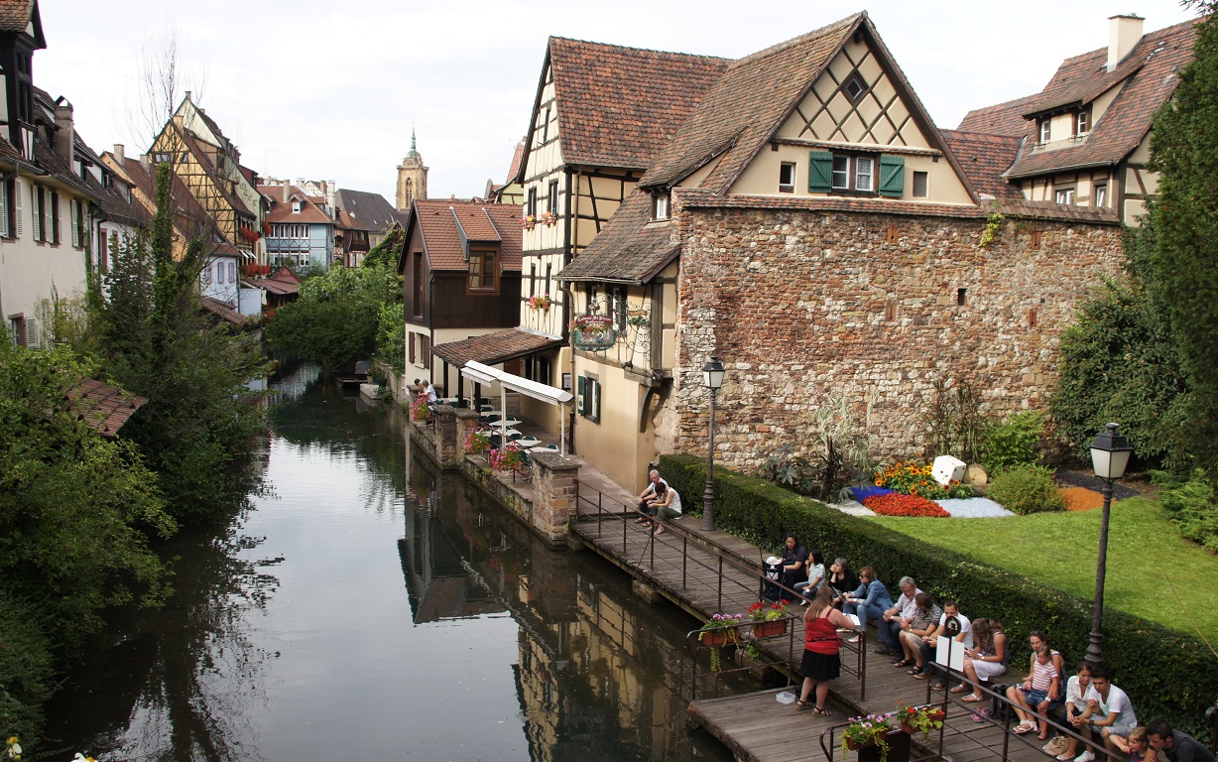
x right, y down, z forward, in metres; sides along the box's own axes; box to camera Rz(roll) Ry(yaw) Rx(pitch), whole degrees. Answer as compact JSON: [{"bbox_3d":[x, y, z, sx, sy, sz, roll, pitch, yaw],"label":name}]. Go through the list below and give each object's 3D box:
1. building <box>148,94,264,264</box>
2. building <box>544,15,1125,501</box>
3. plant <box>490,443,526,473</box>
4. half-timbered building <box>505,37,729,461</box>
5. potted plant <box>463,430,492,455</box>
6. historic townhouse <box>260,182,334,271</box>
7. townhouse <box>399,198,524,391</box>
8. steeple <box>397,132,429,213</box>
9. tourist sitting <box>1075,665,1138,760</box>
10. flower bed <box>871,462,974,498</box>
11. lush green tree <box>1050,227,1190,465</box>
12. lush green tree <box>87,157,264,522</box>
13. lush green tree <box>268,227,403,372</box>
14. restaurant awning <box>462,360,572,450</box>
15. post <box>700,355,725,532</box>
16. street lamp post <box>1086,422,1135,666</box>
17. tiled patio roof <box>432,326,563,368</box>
[{"bbox_3d":[-34.742,-13.767,79.536,10.500,18.300,13.000,0,7,-13],"label":"building"},{"bbox_3d":[5.641,-3.303,27.241,13.450,11.550,8.500,-1,7,-19],"label":"building"},{"bbox_3d":[-2.593,1.981,24.874,0.600,0.720,0.850,-1,7,-19],"label":"plant"},{"bbox_3d":[1.743,-4.874,33.965,9.200,13.050,6.500,-1,7,-19],"label":"half-timbered building"},{"bbox_3d":[-3.704,1.717,27.370,0.650,0.740,0.780,-2,7,-24],"label":"potted plant"},{"bbox_3d":[-31.678,-13.131,98.210,7.600,12.800,7.000,2,6,11],"label":"historic townhouse"},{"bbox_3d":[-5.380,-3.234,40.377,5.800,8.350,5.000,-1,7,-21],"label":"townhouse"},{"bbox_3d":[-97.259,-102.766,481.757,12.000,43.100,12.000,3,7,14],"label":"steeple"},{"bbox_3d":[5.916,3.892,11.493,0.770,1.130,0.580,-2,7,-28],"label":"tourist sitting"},{"bbox_3d":[7.974,2.361,24.499,2.500,0.850,1.800,3,7,17],"label":"flower bed"},{"bbox_3d":[14.776,-0.969,27.935,4.300,6.861,3.500,4,7,21],"label":"lush green tree"},{"bbox_3d":[-11.613,-1.432,26.027,4.600,8.800,4.600,-1,7,-20],"label":"lush green tree"},{"bbox_3d":[-14.972,-4.302,52.876,7.400,8.200,7.000,0,6,-11],"label":"lush green tree"},{"bbox_3d":[-2.920,1.037,28.298,0.900,2.420,8.600,-2,7,-25],"label":"restaurant awning"},{"bbox_3d":[2.064,1.283,19.656,0.380,3.590,0.380,-1,7,-19],"label":"post"},{"bbox_3d":[5.958,2.245,11.755,0.380,3.590,0.380,-1,7,-19],"label":"street lamp post"},{"bbox_3d":[-3.967,-1.135,32.659,3.167,0.967,7.733,-1,6,-16],"label":"tiled patio roof"}]

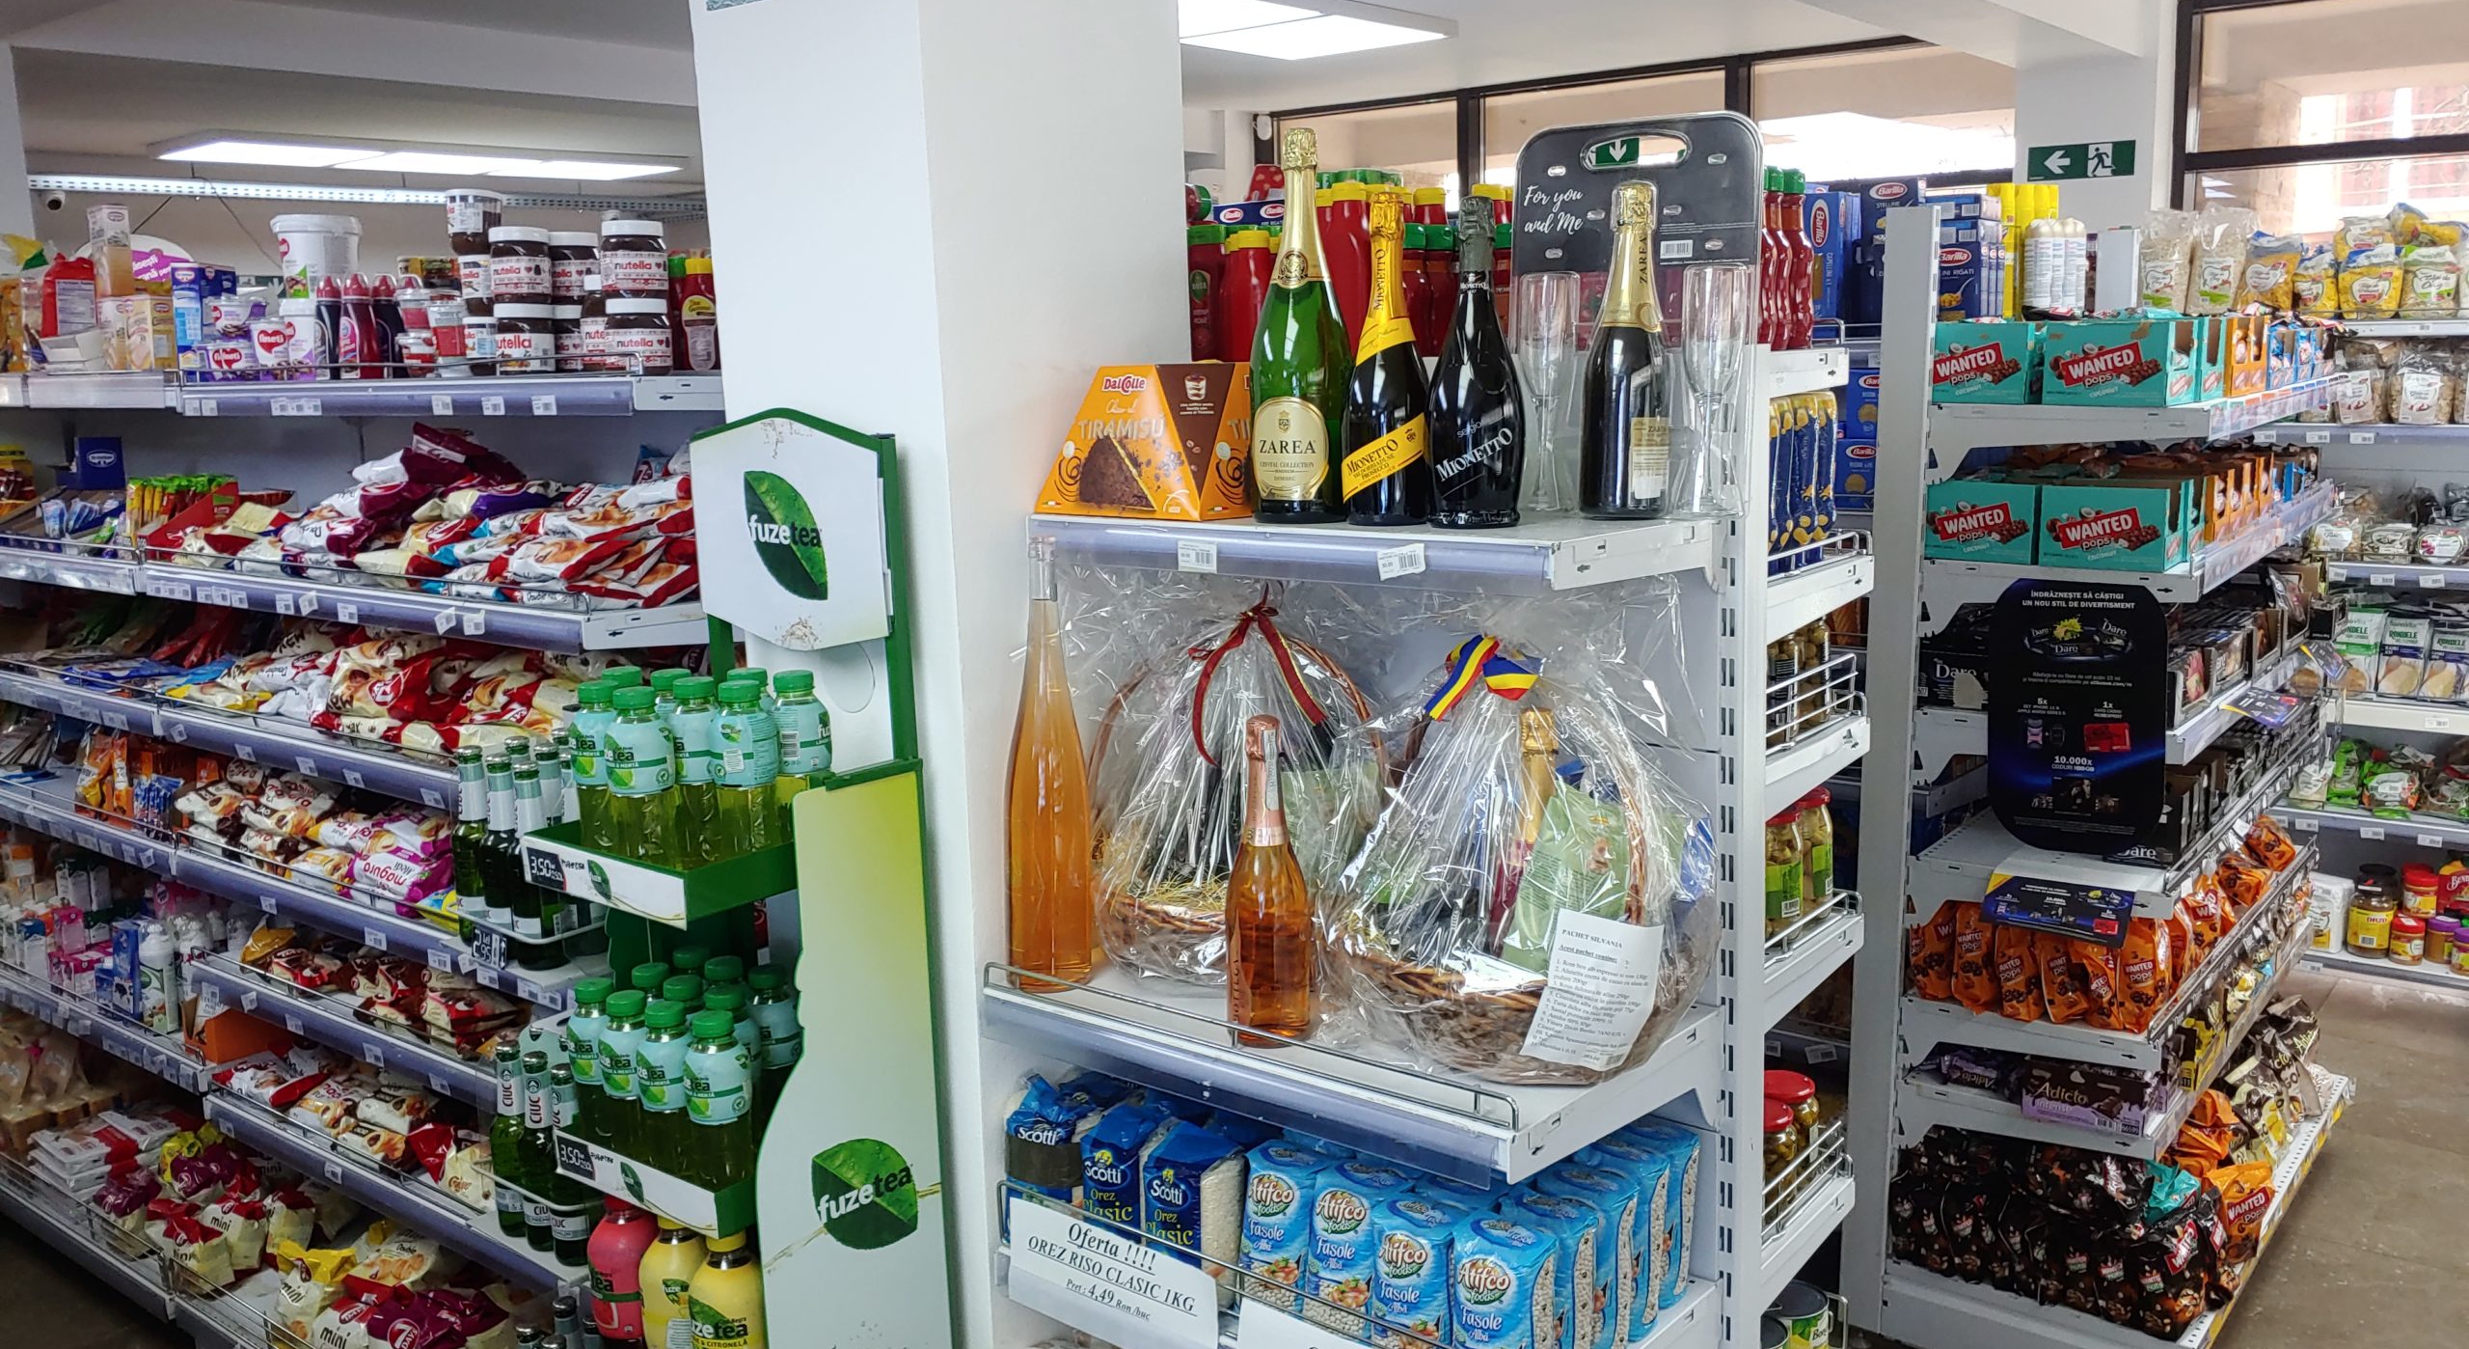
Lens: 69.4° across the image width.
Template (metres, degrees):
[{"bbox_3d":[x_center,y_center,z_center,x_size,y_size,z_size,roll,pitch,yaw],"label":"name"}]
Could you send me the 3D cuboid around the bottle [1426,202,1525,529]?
[{"bbox_3d":[0.227,-0.295,1.685,0.092,0.305,0.092,-1,10,8],"label":"bottle"}]

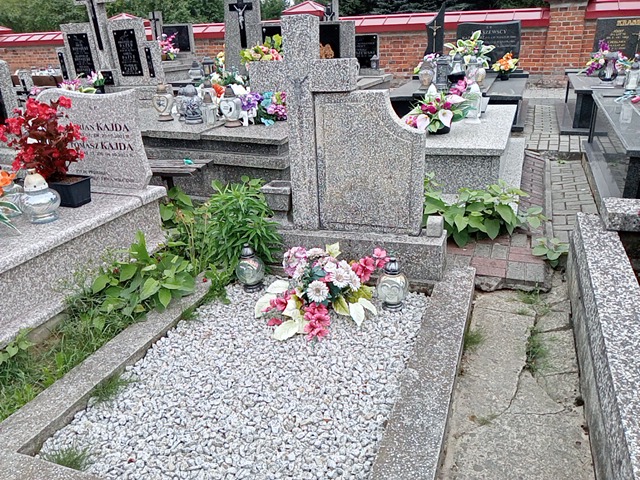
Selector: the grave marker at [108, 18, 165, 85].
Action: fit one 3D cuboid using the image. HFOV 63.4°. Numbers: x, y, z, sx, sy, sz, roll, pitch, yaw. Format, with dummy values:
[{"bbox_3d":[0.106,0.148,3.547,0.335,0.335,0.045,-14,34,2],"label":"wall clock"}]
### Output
[{"bbox_3d":[-2.022,-2.060,5.689,0.580,0.680,0.130,6,24,20],"label":"grave marker"}]

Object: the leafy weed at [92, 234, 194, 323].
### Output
[{"bbox_3d":[-0.866,0.171,2.563,0.460,0.340,0.380,6,24,19],"label":"leafy weed"}]

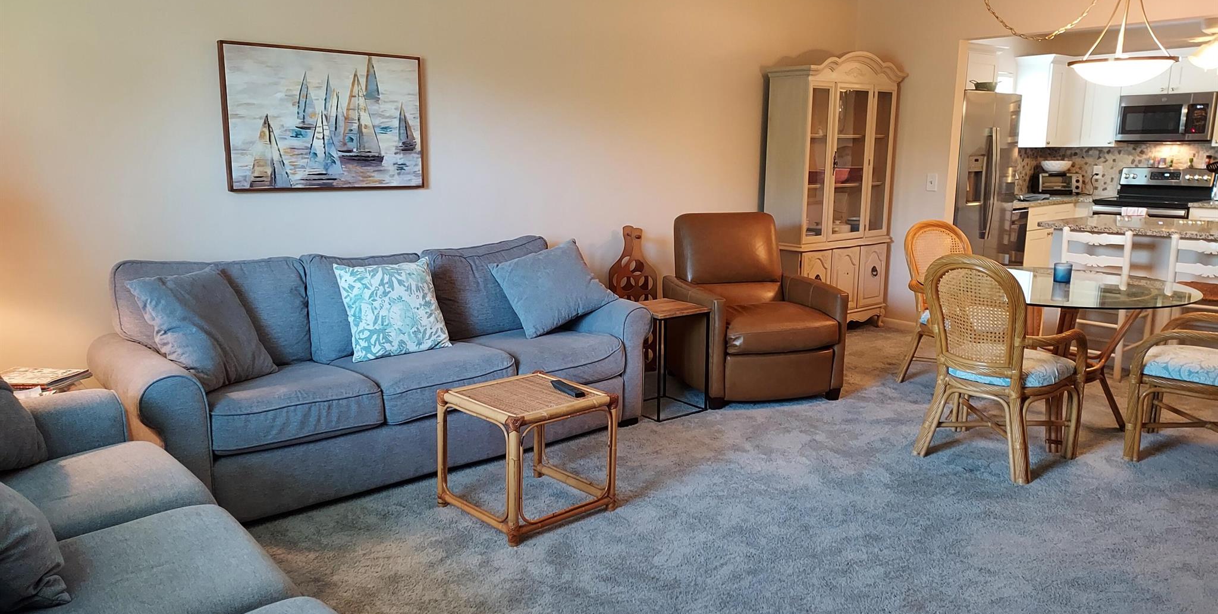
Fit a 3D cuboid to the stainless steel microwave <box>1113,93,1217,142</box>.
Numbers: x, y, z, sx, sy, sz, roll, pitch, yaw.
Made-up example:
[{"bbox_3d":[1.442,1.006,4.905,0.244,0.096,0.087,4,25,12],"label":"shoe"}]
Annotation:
[{"bbox_3d":[5.114,-1.724,7.687,0.400,0.415,0.752,-8,14,-38],"label":"stainless steel microwave"}]

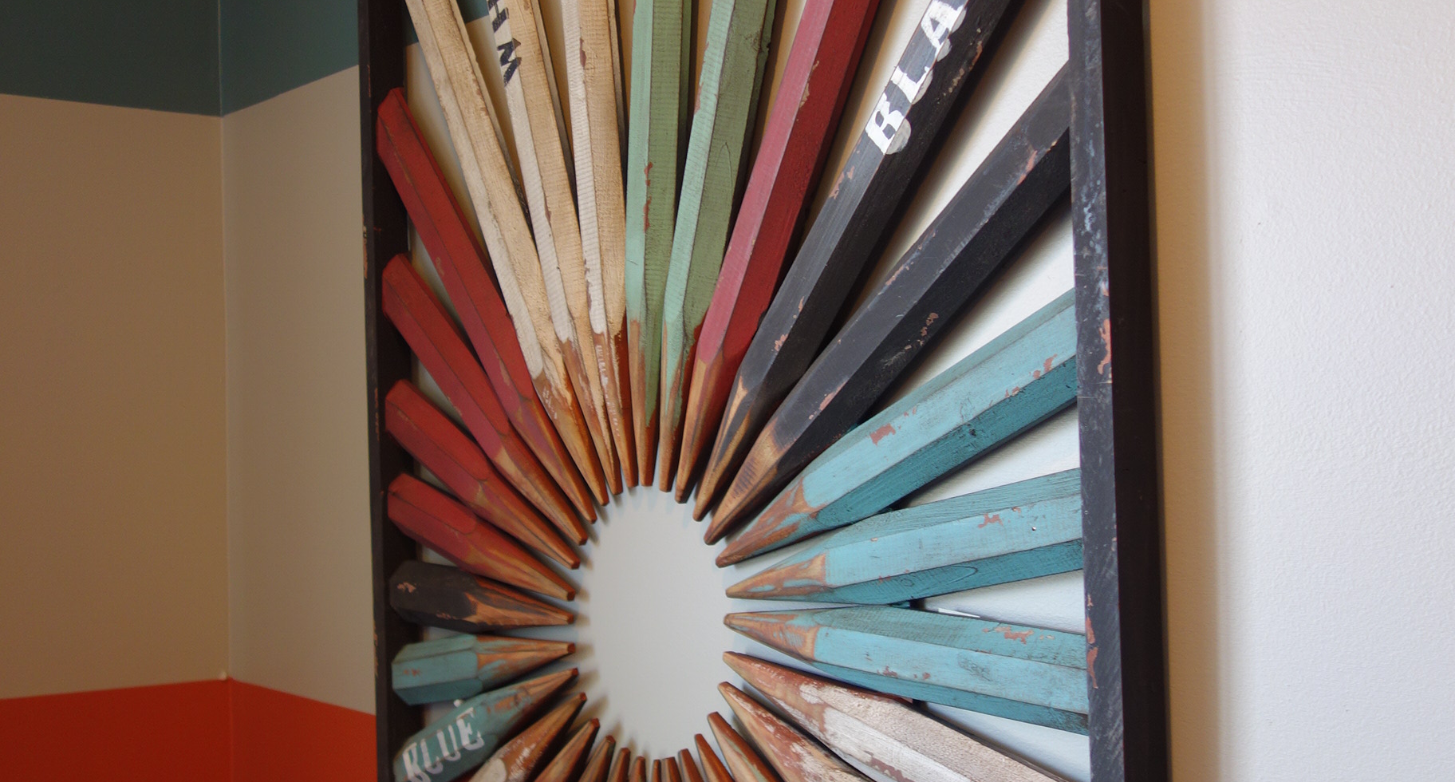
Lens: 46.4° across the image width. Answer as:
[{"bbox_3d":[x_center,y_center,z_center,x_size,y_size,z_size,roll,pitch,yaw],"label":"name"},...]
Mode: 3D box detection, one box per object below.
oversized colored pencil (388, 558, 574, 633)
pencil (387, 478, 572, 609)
[{"bbox_3d":[-0.193,0.169,1.344,0.035,0.053,0.252,-1,0,-38],"label":"oversized colored pencil"},{"bbox_3d":[-0.195,0.123,1.345,0.035,0.053,0.263,-1,13,-38],"label":"pencil"}]

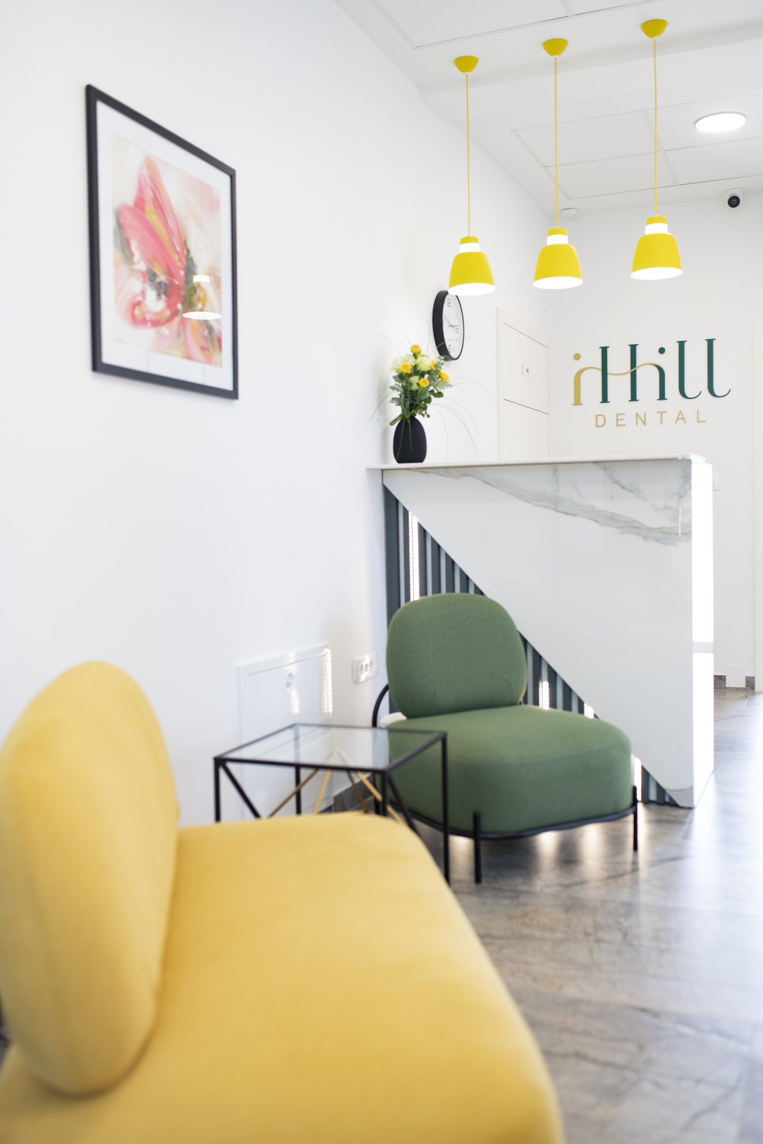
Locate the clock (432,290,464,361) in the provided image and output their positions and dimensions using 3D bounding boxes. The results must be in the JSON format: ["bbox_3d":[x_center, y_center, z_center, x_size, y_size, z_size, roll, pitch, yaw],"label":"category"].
[{"bbox_3d":[0.297,-1.080,4.890,0.044,0.302,0.302,0,3,22],"label":"clock"}]

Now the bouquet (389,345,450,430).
[{"bbox_3d":[0.141,-0.688,4.128,0.228,0.313,0.208,-1,3,0],"label":"bouquet"}]

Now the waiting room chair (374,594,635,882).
[{"bbox_3d":[0.379,0.462,3.455,0.650,0.771,0.695,-3,3,-28],"label":"waiting room chair"}]

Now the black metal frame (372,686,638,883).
[{"bbox_3d":[0.381,0.584,3.461,0.645,0.526,0.655,-3,3,-28],"label":"black metal frame"}]

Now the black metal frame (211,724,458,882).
[{"bbox_3d":[-0.105,0.661,2.807,0.449,0.453,0.460,0,3,22],"label":"black metal frame"}]

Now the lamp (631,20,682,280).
[{"bbox_3d":[1.006,-1.547,4.076,0.186,0.901,0.186,0,3,22],"label":"lamp"}]

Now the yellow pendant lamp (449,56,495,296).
[{"bbox_3d":[0.341,-1.553,4.352,0.186,0.889,0.186,-1,3,0],"label":"yellow pendant lamp"}]

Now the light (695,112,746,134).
[{"bbox_3d":[1.549,-2.045,5.073,0.234,0.020,0.234,0,3,22],"label":"light"}]

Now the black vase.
[{"bbox_3d":[0.105,-0.490,4.154,0.127,0.184,0.127,-1,3,0],"label":"black vase"}]

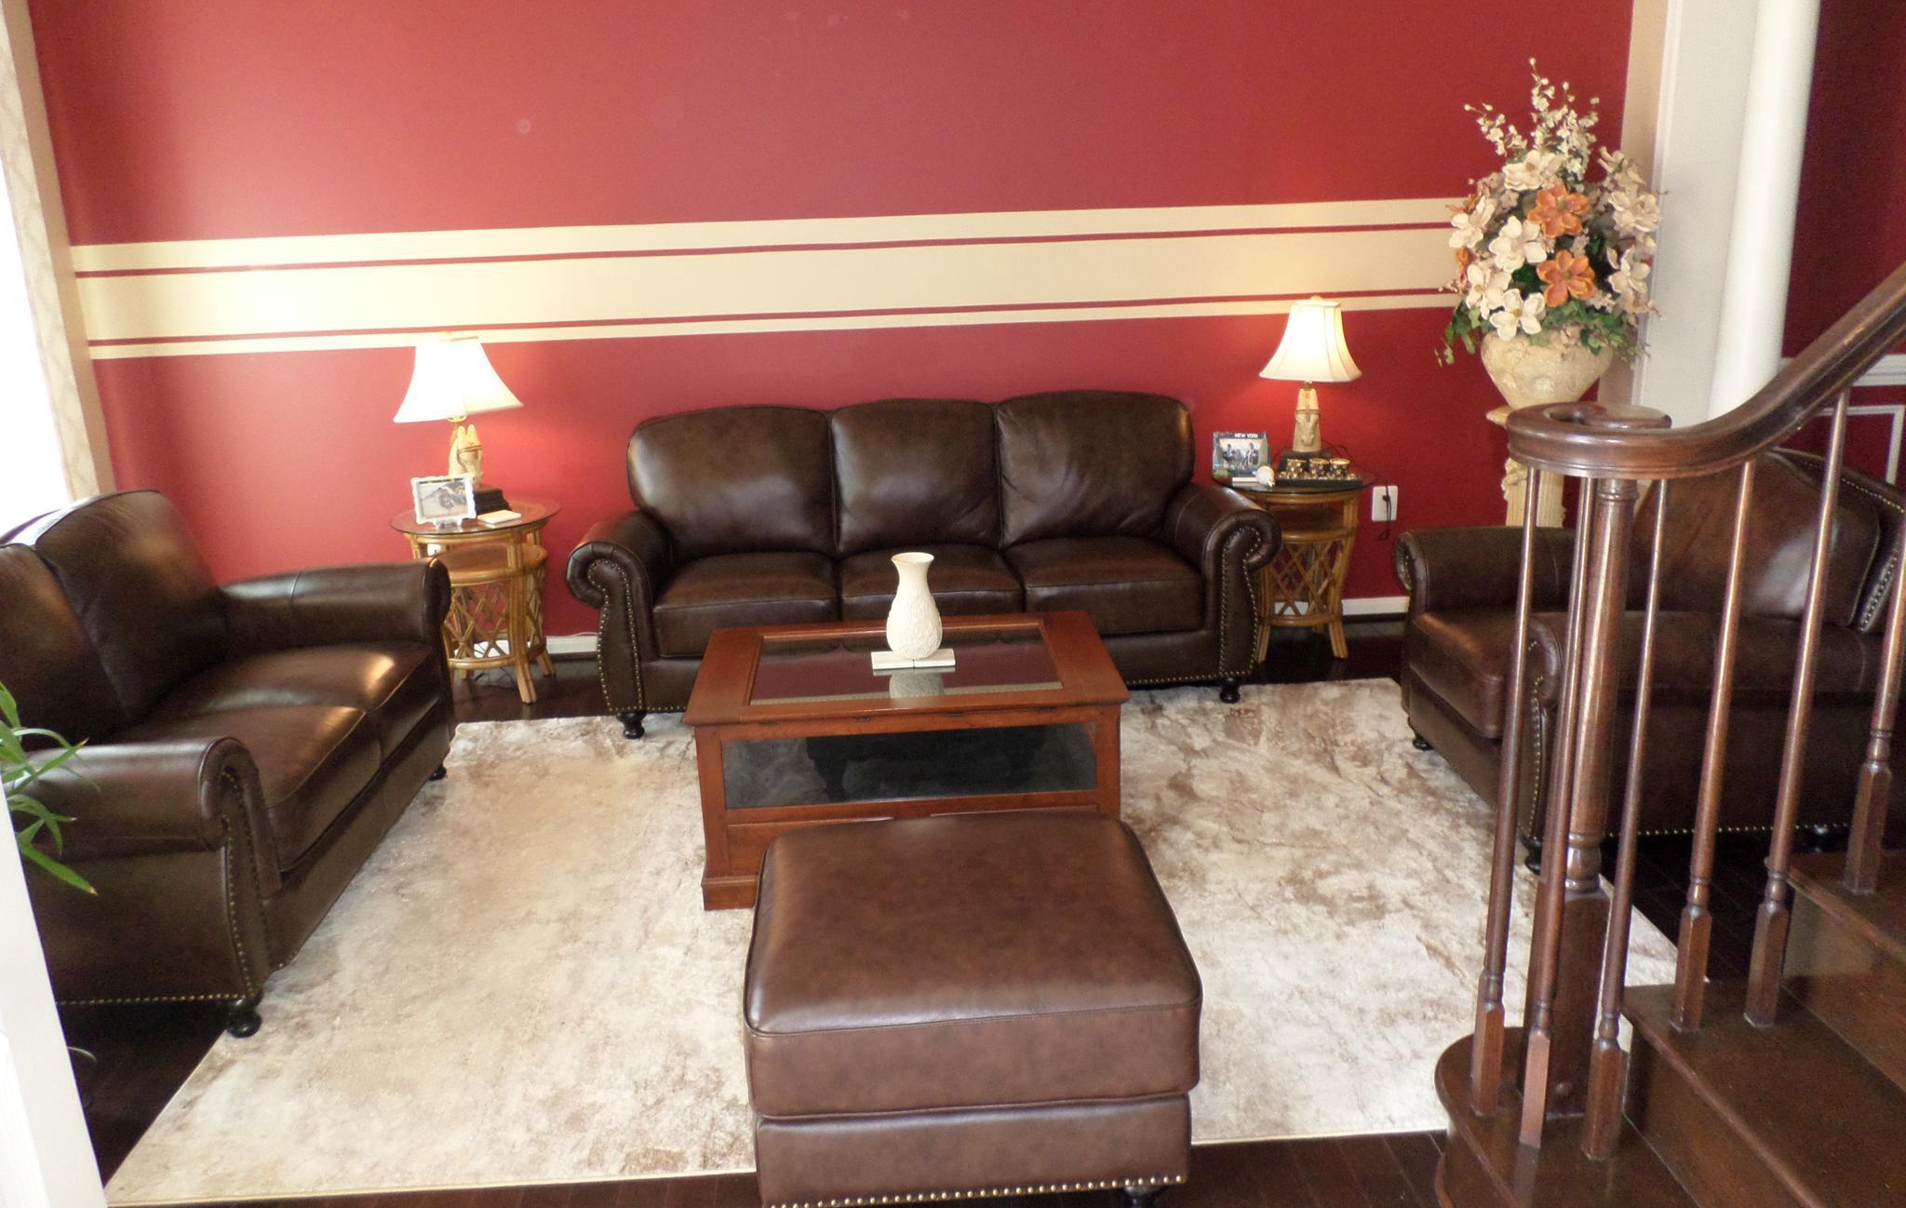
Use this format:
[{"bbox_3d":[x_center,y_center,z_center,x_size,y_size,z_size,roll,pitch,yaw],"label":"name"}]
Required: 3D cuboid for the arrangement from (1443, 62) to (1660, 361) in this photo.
[{"bbox_3d":[1.971,-1.263,4.490,0.710,0.940,0.620,-3,16,-2],"label":"arrangement"}]

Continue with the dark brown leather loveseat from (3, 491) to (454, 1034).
[{"bbox_3d":[-1.928,0.259,3.355,0.920,0.940,1.600,-3,16,-2],"label":"dark brown leather loveseat"}]

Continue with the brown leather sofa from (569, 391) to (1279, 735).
[{"bbox_3d":[-0.099,-0.194,4.699,2.200,0.940,0.910,-3,16,-2],"label":"brown leather sofa"}]

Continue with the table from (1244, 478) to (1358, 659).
[{"bbox_3d":[1.210,-0.138,4.951,0.540,0.610,0.540,-3,16,-2],"label":"table"}]

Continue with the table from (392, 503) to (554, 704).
[{"bbox_3d":[-1.623,-0.011,4.817,0.540,0.620,0.540,-3,16,-2],"label":"table"}]

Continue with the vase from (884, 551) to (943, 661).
[{"bbox_3d":[-0.102,-0.001,3.488,0.145,0.280,0.145,-3,16,-2],"label":"vase"}]

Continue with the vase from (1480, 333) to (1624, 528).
[{"bbox_3d":[2.010,-0.367,4.753,0.450,1.110,0.450,-3,16,-2],"label":"vase"}]

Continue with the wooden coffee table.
[{"bbox_3d":[-0.113,0.378,3.566,1.030,0.480,0.700,-3,16,-2],"label":"wooden coffee table"}]

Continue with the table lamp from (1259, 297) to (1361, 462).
[{"bbox_3d":[1.257,-0.749,4.860,0.360,0.610,0.360,-3,16,-2],"label":"table lamp"}]

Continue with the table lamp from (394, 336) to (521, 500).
[{"bbox_3d":[-1.666,-0.611,4.713,0.410,0.590,0.400,-3,16,-2],"label":"table lamp"}]

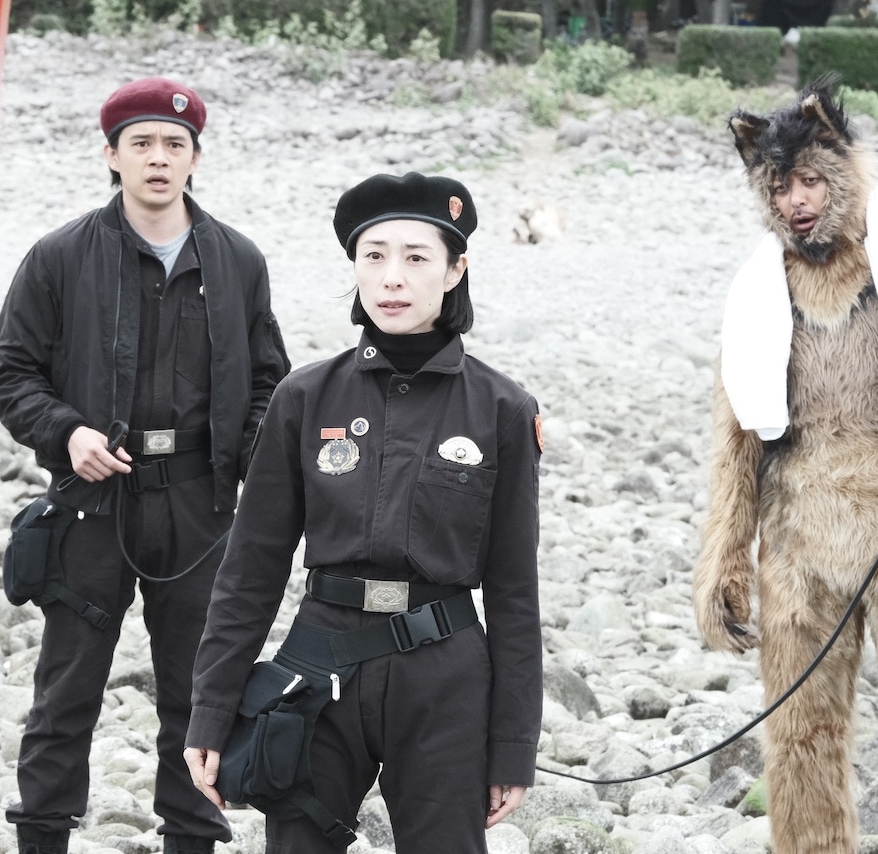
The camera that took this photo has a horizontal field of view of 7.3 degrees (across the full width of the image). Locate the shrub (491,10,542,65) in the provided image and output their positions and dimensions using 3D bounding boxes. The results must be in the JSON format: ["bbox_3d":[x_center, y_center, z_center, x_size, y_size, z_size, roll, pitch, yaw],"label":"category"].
[{"bbox_3d":[1.138,-5.631,100.000,0.750,0.780,0.800,0,3,0],"label":"shrub"}]

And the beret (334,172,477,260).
[{"bbox_3d":[-0.052,-0.325,10.650,0.210,0.125,0.240,1,3,15],"label":"beret"}]

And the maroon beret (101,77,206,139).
[{"bbox_3d":[-0.571,-0.639,13.800,0.200,0.115,0.240,0,3,-8],"label":"maroon beret"}]

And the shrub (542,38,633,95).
[{"bbox_3d":[1.787,-4.337,83.000,1.050,0.670,0.900,0,3,0],"label":"shrub"}]

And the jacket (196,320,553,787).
[{"bbox_3d":[-0.114,0.203,10.650,0.520,0.690,0.290,1,3,12],"label":"jacket"}]

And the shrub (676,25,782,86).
[{"bbox_3d":[3.777,-4.820,90.000,1.300,0.800,0.800,0,3,0],"label":"shrub"}]

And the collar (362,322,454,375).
[{"bbox_3d":[-0.049,-0.121,10.650,0.130,0.085,0.130,1,3,12],"label":"collar"}]

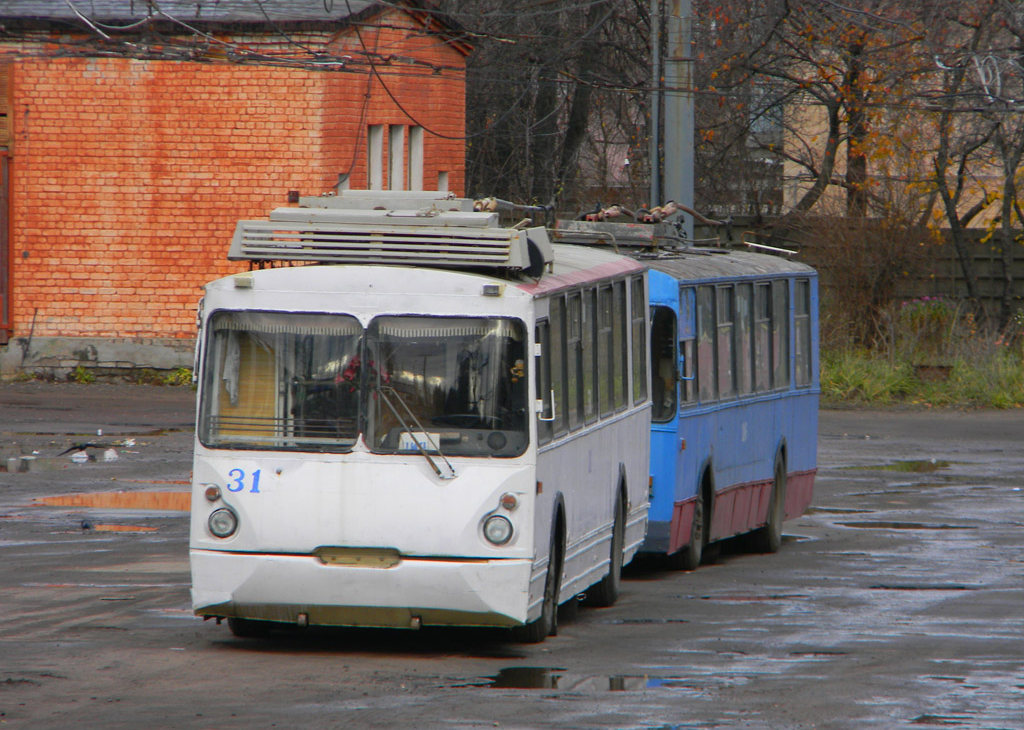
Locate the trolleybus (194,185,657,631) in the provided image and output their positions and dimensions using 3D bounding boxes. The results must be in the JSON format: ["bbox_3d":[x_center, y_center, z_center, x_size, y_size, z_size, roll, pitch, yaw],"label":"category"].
[{"bbox_3d":[-0.555,0.300,77.420,2.520,3.300,11.750,1,2,5],"label":"trolleybus"}]

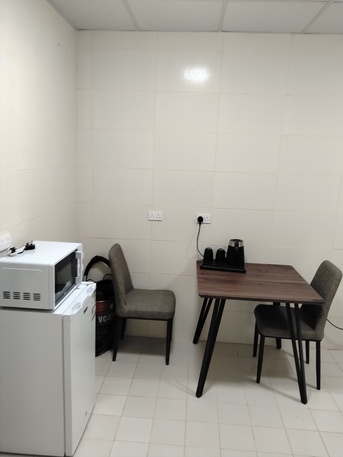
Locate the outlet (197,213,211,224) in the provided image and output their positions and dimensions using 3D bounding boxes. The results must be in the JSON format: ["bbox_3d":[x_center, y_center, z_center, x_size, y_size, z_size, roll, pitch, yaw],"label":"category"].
[{"bbox_3d":[0.266,-0.081,2.945,0.116,0.079,0.018,3,10,3],"label":"outlet"}]

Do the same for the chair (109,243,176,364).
[{"bbox_3d":[-0.219,0.581,2.868,0.530,0.875,0.440,3,10,3],"label":"chair"}]

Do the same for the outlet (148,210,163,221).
[{"bbox_3d":[-0.128,-0.104,2.969,0.115,0.078,0.014,3,10,3],"label":"outlet"}]

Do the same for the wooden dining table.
[{"bbox_3d":[0.567,0.720,2.647,0.785,0.735,0.805,3,10,3],"label":"wooden dining table"}]

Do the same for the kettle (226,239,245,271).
[{"bbox_3d":[0.501,0.194,2.805,0.140,0.210,0.175,4,10,12],"label":"kettle"}]

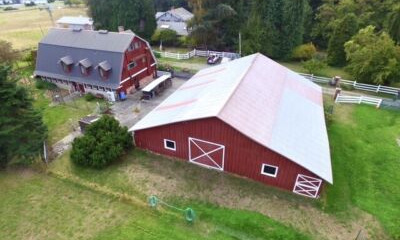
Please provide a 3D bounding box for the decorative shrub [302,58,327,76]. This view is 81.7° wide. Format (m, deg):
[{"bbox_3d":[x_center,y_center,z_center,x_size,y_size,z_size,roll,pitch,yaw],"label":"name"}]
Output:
[{"bbox_3d":[21.500,-9.996,43.341,4.200,2.400,4.200,0,32,0],"label":"decorative shrub"}]

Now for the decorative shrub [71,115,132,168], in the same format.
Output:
[{"bbox_3d":[-9.300,1.984,22.240,5.200,4.350,5.200,0,32,0],"label":"decorative shrub"}]

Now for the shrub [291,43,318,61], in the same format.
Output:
[{"bbox_3d":[22.400,-14.664,49.961,5.000,3.400,5.000,0,32,0],"label":"shrub"}]

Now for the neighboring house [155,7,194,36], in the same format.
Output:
[{"bbox_3d":[-7.225,-31.218,73.040,10.200,7.600,10.800,8,33,13],"label":"neighboring house"}]

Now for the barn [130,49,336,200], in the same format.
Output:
[{"bbox_3d":[5.203,-2.458,28.077,18.800,6.063,19.695,12,34,19],"label":"barn"}]

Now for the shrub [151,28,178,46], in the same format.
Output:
[{"bbox_3d":[-9.500,-22.227,61.984,6.600,3.900,6.600,0,32,0],"label":"shrub"}]

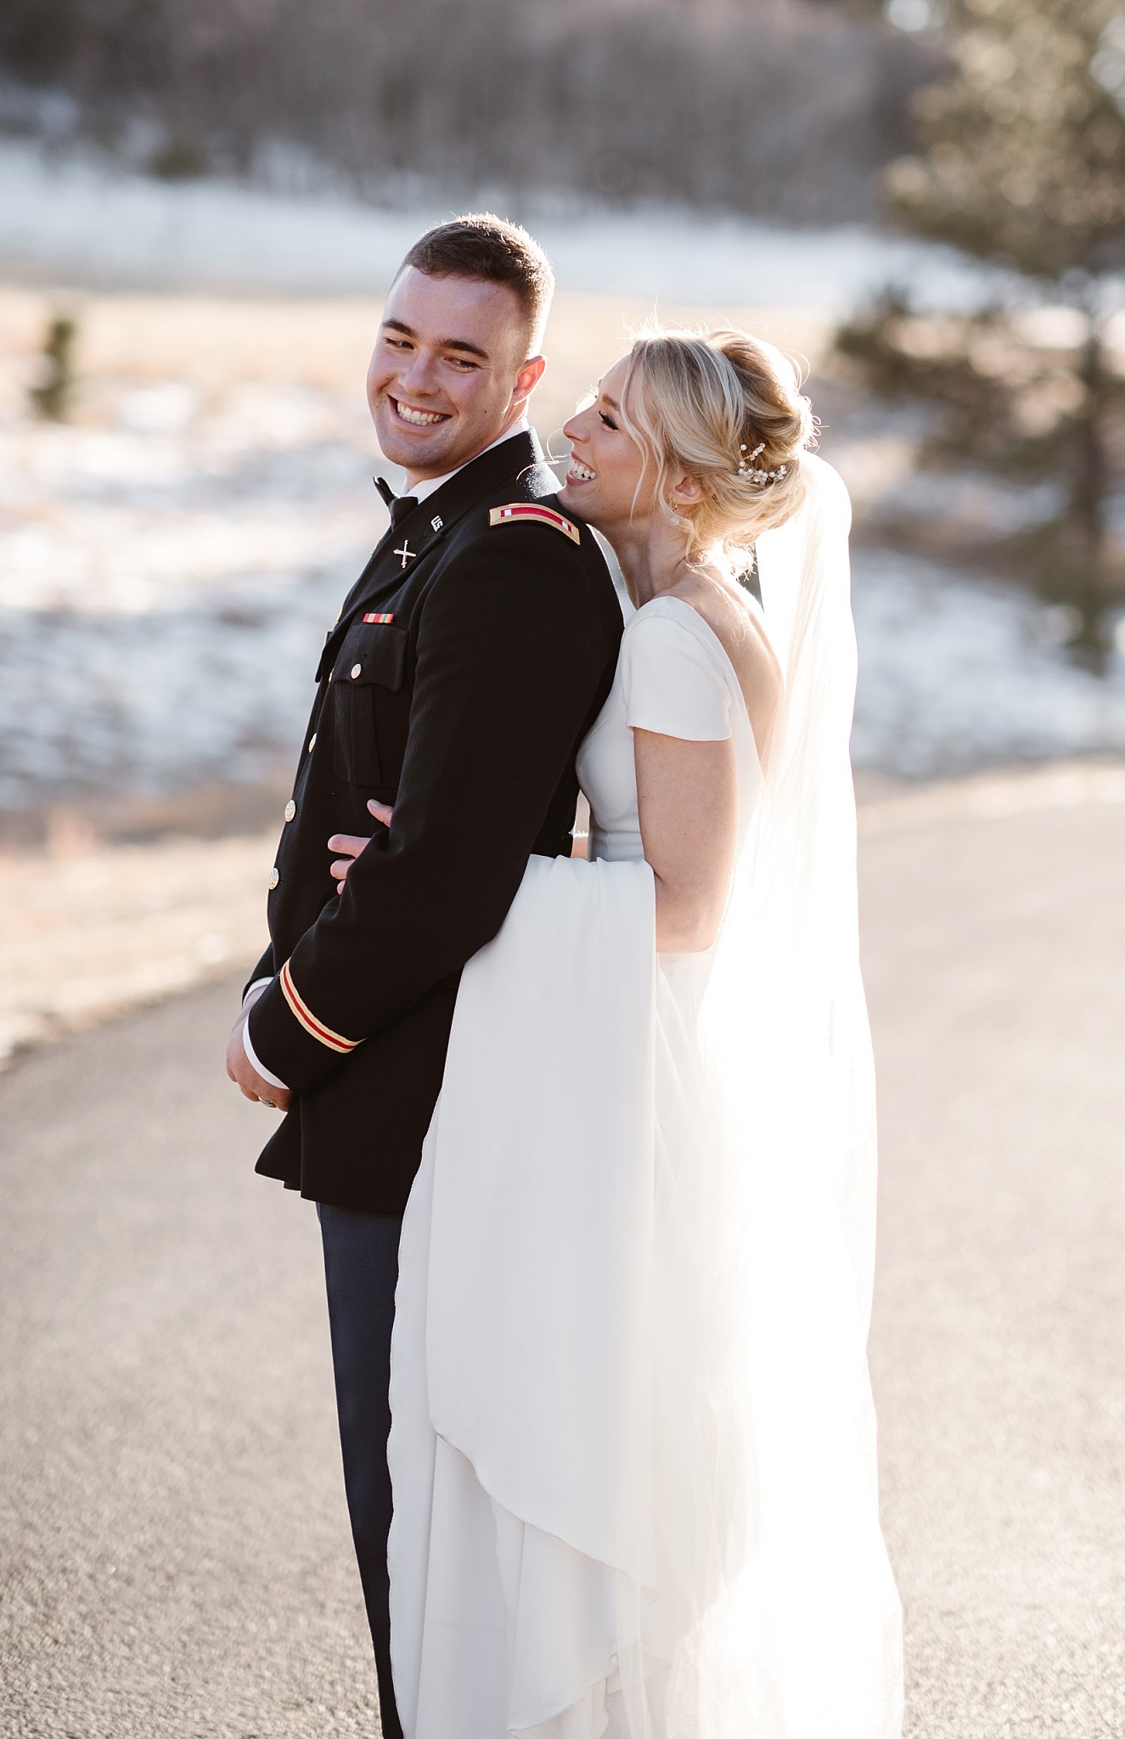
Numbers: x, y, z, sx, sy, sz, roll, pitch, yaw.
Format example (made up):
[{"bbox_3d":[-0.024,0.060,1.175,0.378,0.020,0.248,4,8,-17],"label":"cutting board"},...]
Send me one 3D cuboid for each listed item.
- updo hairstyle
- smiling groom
[{"bbox_3d":[0.151,-0.409,4.020,0.195,0.235,0.190,9,5,-2],"label":"updo hairstyle"},{"bbox_3d":[-0.147,0.266,4.130,0.410,1.830,0.530,-2,5,-22],"label":"smiling groom"}]

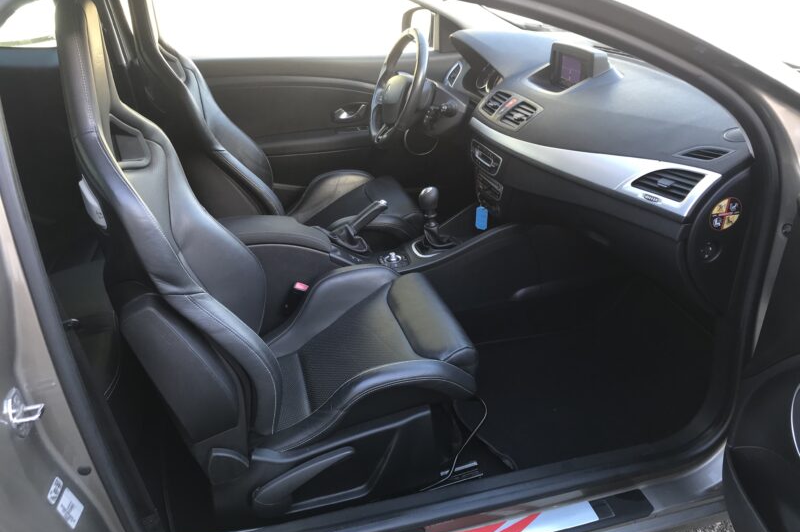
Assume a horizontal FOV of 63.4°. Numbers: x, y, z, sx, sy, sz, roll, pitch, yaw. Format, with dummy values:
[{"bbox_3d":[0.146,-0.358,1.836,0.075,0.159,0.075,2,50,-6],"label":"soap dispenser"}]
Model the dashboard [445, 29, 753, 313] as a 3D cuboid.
[{"bbox_3d":[0.488,-0.387,1.846,0.580,0.460,1.400,-7,28,-14],"label":"dashboard"}]

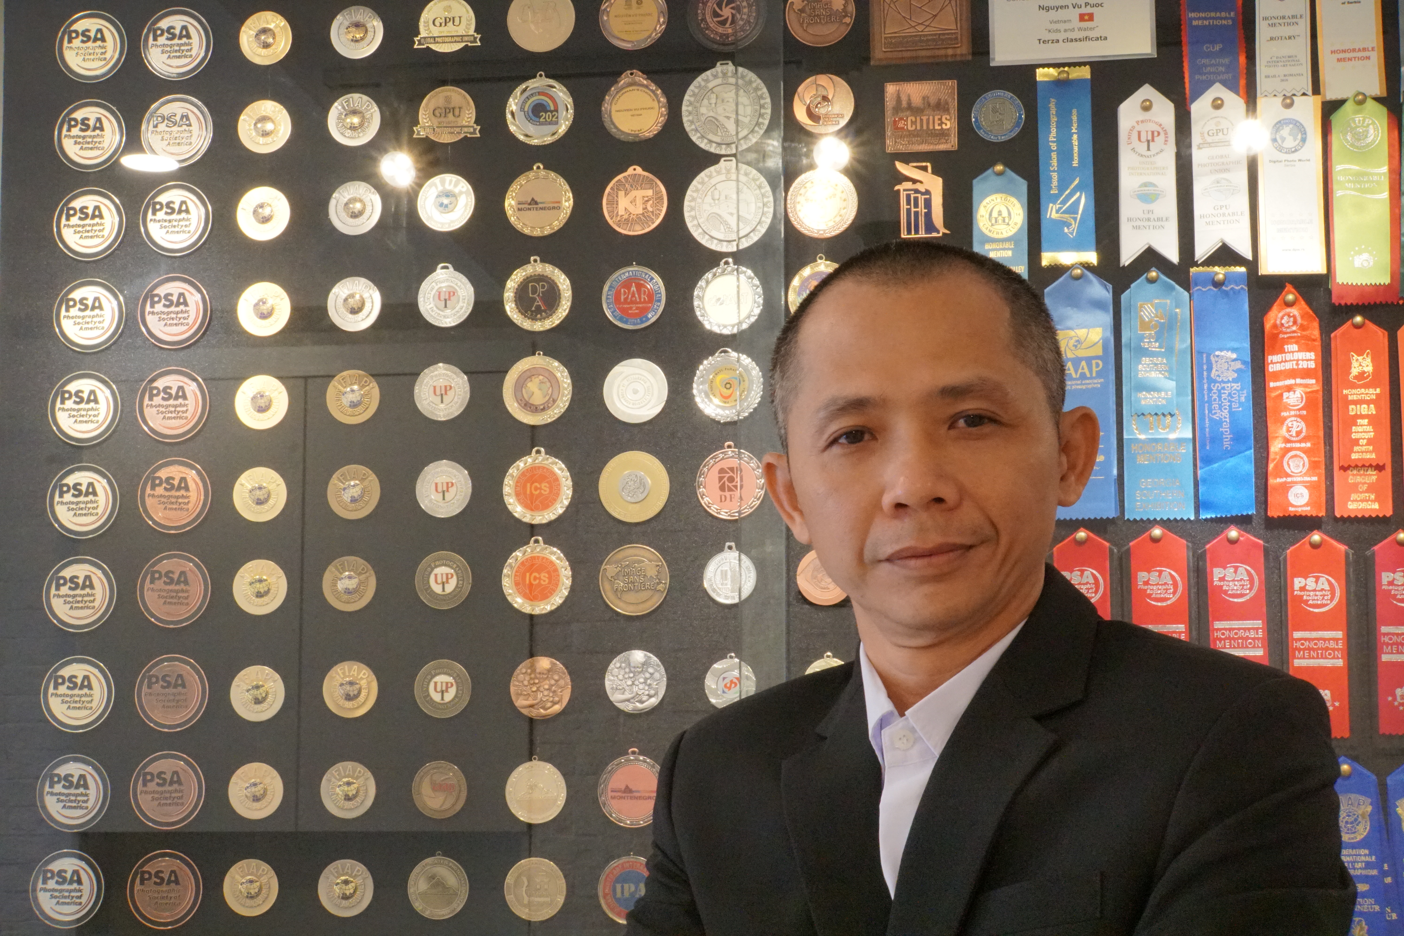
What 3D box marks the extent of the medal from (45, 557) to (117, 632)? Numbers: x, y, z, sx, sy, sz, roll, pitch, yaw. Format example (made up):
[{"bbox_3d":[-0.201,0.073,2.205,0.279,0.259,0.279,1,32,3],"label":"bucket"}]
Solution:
[{"bbox_3d":[-0.597,0.121,2.058,0.072,0.072,0.008,-1,-7,7],"label":"medal"}]

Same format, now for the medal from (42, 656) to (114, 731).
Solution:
[{"bbox_3d":[-0.584,0.212,2.006,0.072,0.072,0.007,-1,-6,7],"label":"medal"}]

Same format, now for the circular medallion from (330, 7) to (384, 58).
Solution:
[{"bbox_3d":[-0.328,-0.414,2.042,0.052,0.052,0.005,-1,-6,7],"label":"circular medallion"}]

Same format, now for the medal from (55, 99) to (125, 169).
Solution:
[{"bbox_3d":[-0.575,-0.313,2.013,0.067,0.068,0.006,-1,-6,7],"label":"medal"}]

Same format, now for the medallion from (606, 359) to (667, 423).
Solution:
[{"bbox_3d":[-0.063,-0.073,2.013,0.060,0.061,0.005,-1,-7,7],"label":"medallion"}]

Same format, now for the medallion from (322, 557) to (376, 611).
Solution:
[{"bbox_3d":[-0.319,0.105,1.935,0.049,0.049,0.007,-1,-6,7],"label":"medallion"}]

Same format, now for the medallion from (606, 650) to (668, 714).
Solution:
[{"bbox_3d":[-0.057,0.186,1.860,0.054,0.055,0.004,-1,-7,7],"label":"medallion"}]

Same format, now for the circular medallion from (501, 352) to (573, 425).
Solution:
[{"bbox_3d":[-0.156,-0.075,2.025,0.067,0.068,0.005,-1,-7,7],"label":"circular medallion"}]

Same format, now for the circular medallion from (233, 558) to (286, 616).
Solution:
[{"bbox_3d":[-0.411,0.111,1.996,0.052,0.052,0.005,-1,-6,7],"label":"circular medallion"}]

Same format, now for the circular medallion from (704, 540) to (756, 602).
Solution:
[{"bbox_3d":[0.025,0.093,1.915,0.047,0.054,0.004,-1,-7,7],"label":"circular medallion"}]

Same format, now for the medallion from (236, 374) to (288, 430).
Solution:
[{"bbox_3d":[-0.423,-0.064,2.058,0.053,0.053,0.005,-1,-7,7],"label":"medallion"}]

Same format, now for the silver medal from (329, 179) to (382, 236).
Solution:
[{"bbox_3d":[-0.323,-0.242,1.992,0.051,0.051,0.006,-1,-7,7],"label":"silver medal"}]

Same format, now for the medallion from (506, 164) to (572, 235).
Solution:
[{"bbox_3d":[-0.146,-0.240,1.921,0.062,0.067,0.004,-1,-7,7],"label":"medallion"}]

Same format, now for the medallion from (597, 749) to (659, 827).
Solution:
[{"bbox_3d":[-0.059,0.276,1.849,0.061,0.068,0.004,-1,-7,7],"label":"medallion"}]

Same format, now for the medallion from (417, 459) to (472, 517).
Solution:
[{"bbox_3d":[-0.244,0.019,2.026,0.054,0.055,0.005,-1,-7,7],"label":"medallion"}]

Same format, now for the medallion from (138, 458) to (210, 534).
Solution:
[{"bbox_3d":[-0.488,0.026,1.982,0.070,0.070,0.007,-1,-7,7],"label":"medallion"}]

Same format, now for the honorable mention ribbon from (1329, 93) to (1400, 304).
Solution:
[{"bbox_3d":[0.564,-0.230,1.829,0.056,0.183,0.005,-1,-7,7],"label":"honorable mention ribbon"}]

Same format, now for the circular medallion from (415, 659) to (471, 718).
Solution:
[{"bbox_3d":[-0.227,0.194,1.881,0.051,0.051,0.004,-1,-7,7],"label":"circular medallion"}]

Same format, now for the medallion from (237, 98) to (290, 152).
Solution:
[{"bbox_3d":[-0.407,-0.319,1.992,0.050,0.050,0.007,-1,-6,7],"label":"medallion"}]

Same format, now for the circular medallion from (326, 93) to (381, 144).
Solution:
[{"bbox_3d":[-0.317,-0.317,1.952,0.050,0.050,0.005,-1,-7,7],"label":"circular medallion"}]

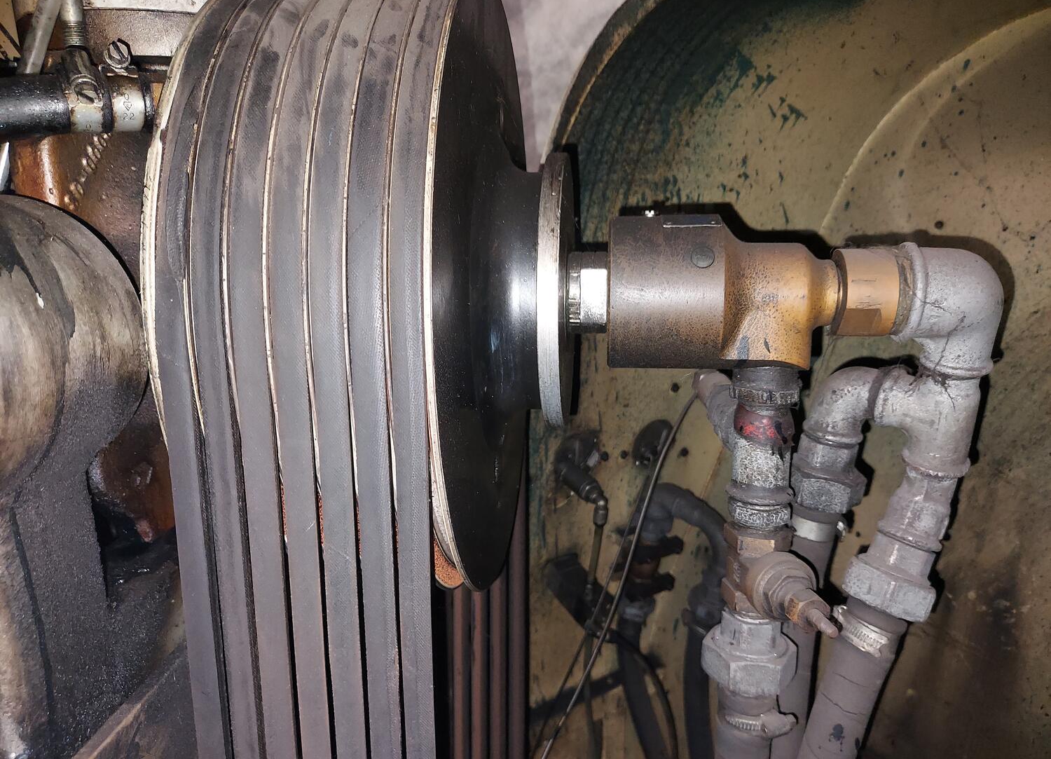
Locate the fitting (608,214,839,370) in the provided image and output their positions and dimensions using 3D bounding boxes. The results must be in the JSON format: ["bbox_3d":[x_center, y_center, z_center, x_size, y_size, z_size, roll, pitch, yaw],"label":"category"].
[{"bbox_3d":[0.108,-0.048,0.414,0.123,0.085,0.083,1,2,7],"label":"fitting"}]

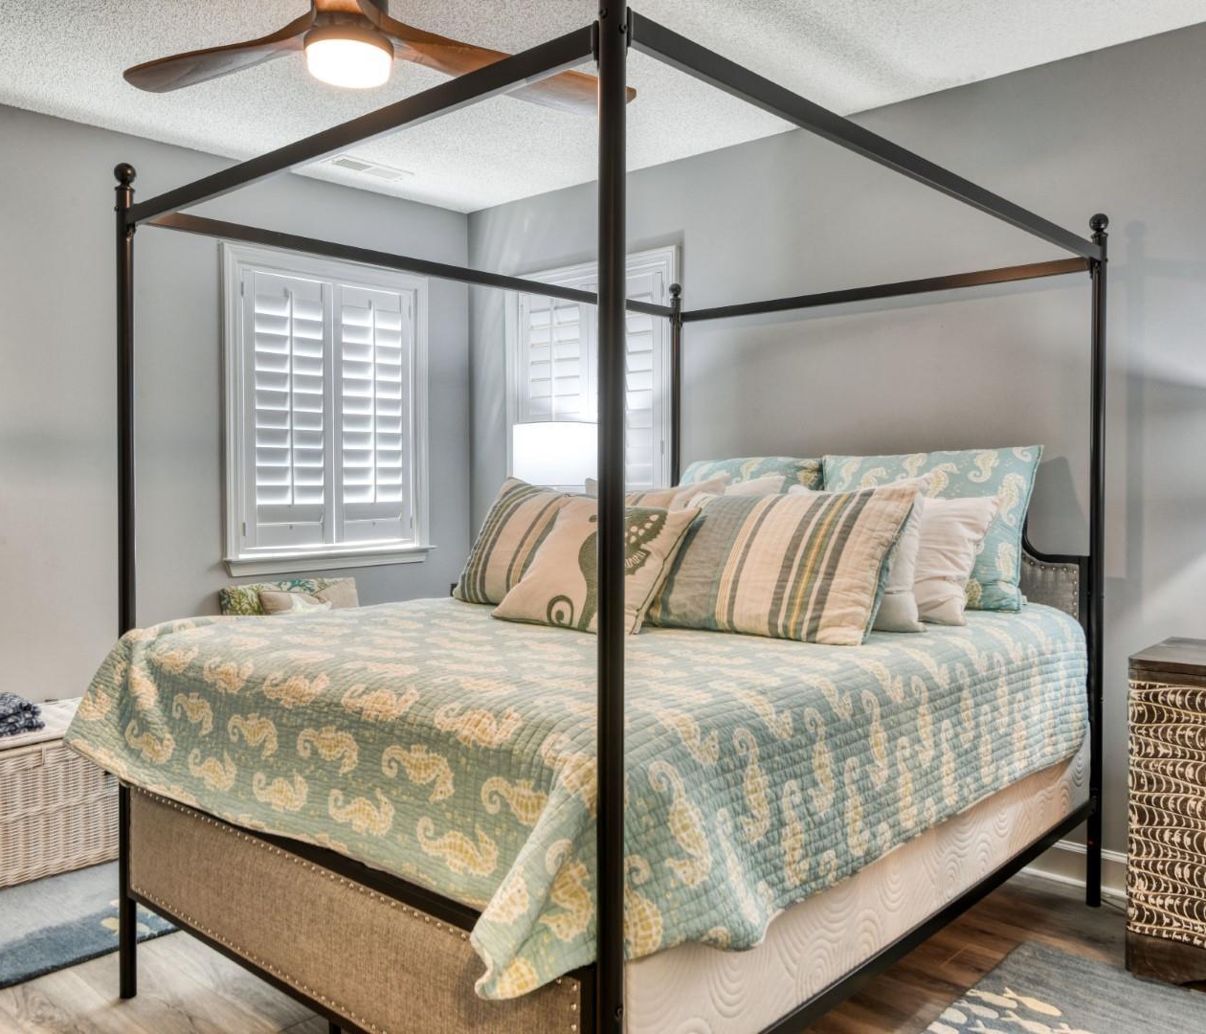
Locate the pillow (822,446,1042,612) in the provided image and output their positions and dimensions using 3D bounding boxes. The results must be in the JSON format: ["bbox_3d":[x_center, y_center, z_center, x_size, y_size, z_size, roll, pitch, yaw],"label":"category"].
[{"bbox_3d":[0.939,0.027,3.112,0.700,0.475,0.170,2,-13,43],"label":"pillow"}]

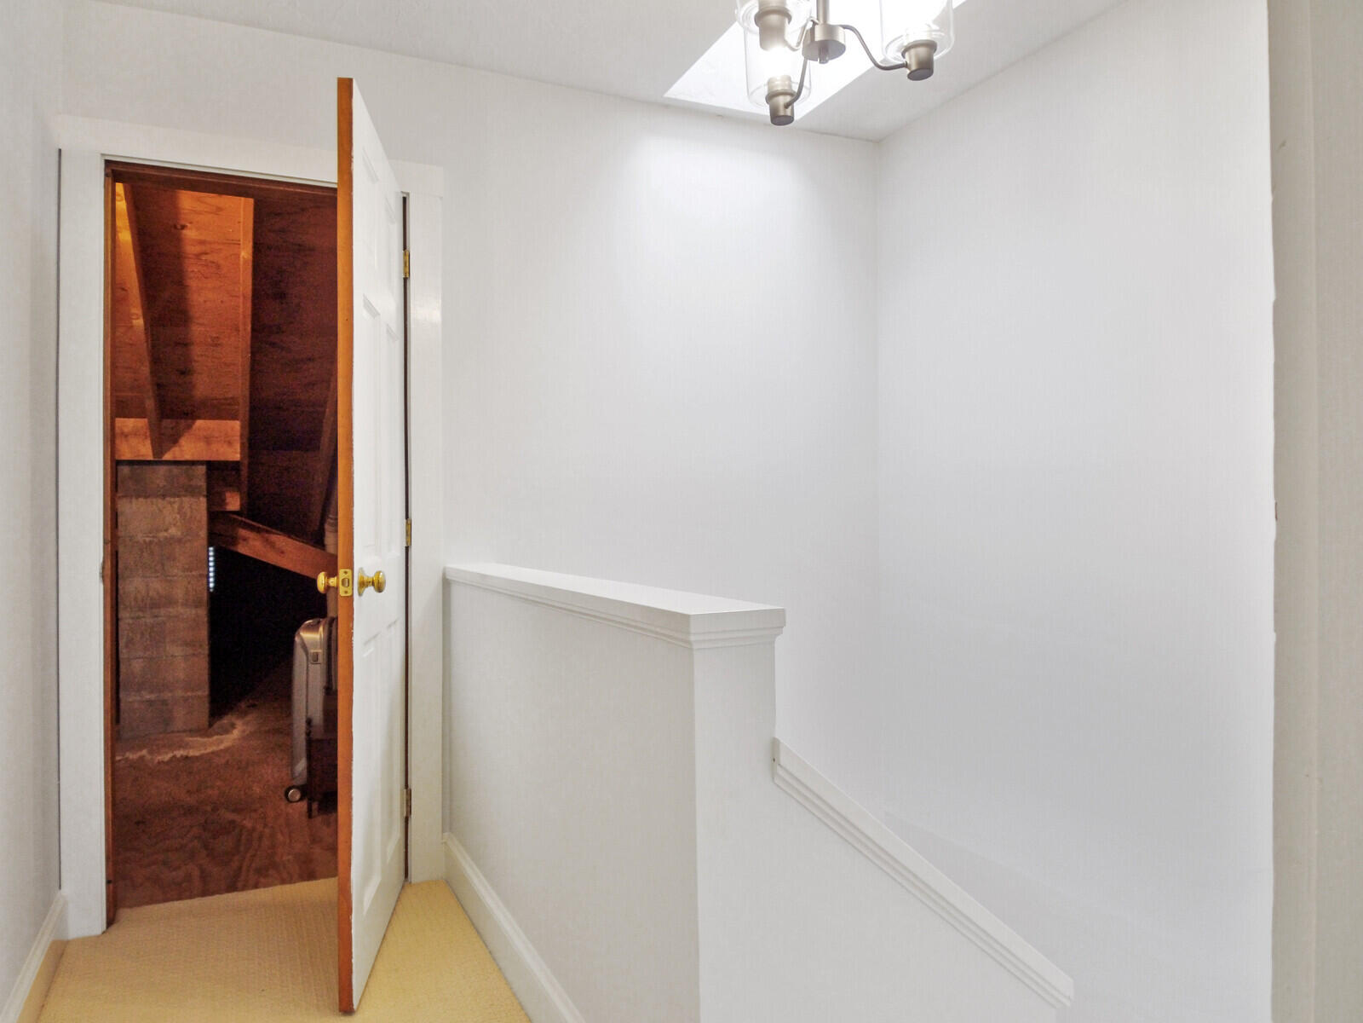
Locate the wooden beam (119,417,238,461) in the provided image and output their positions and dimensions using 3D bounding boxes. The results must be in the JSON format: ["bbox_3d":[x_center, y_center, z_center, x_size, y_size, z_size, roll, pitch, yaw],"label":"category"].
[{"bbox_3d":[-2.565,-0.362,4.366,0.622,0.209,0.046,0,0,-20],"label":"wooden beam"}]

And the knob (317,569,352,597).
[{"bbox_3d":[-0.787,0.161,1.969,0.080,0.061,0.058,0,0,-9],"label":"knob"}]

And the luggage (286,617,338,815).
[{"bbox_3d":[-1.494,0.806,3.641,0.275,0.694,0.469,0,0,-20],"label":"luggage"}]

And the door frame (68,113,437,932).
[{"bbox_3d":[-1.209,0.039,2.525,0.979,2.193,0.133,0,0,-20],"label":"door frame"}]

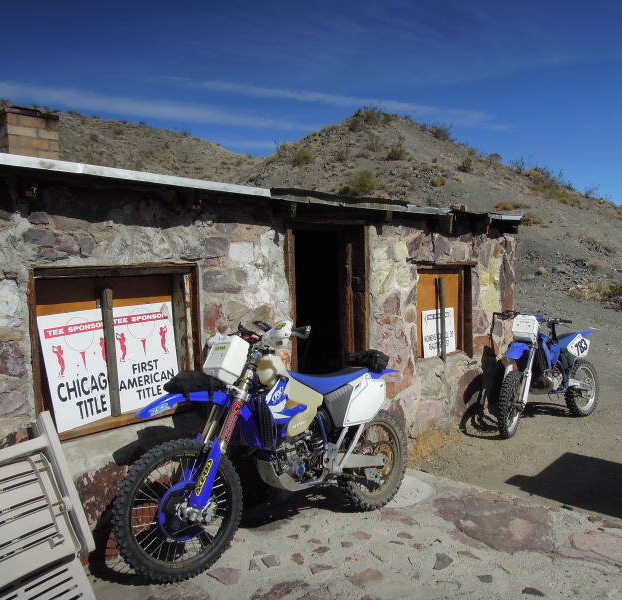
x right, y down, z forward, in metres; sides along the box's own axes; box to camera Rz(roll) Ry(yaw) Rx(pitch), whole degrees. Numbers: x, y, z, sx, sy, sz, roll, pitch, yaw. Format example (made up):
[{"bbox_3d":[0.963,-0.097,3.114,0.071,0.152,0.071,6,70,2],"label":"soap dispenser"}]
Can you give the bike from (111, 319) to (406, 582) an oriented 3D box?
[{"bbox_3d":[-0.110,0.758,3.269,2.160,1.290,0.840,0,0,-45],"label":"bike"}]

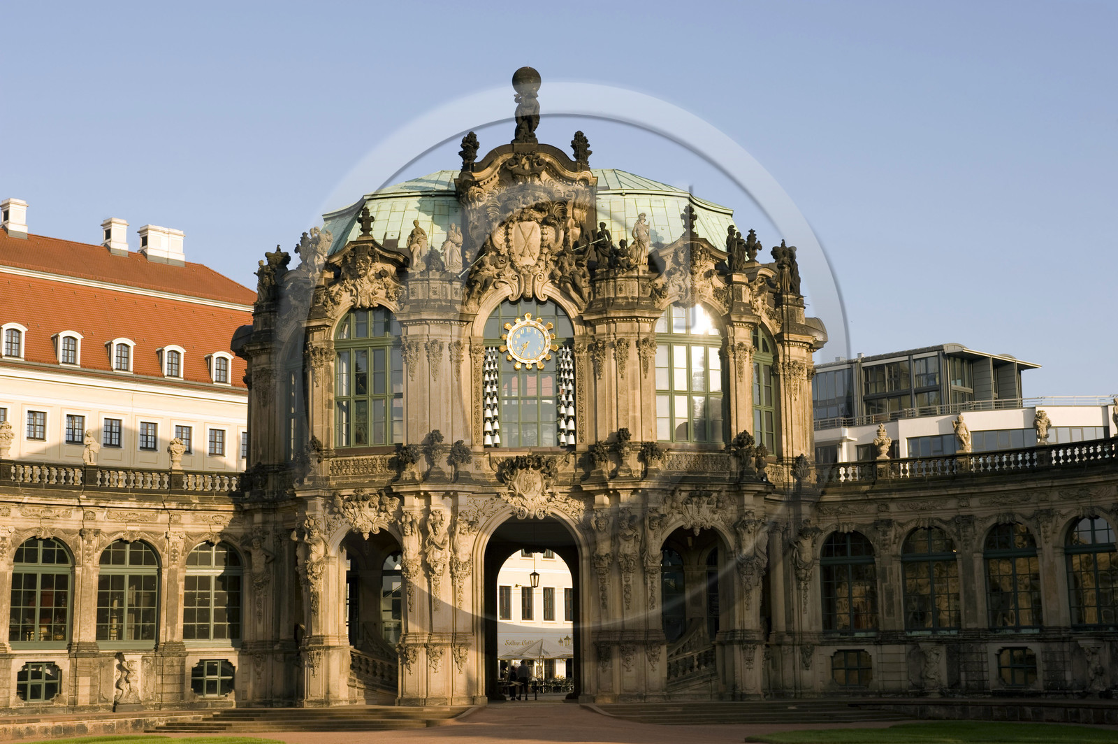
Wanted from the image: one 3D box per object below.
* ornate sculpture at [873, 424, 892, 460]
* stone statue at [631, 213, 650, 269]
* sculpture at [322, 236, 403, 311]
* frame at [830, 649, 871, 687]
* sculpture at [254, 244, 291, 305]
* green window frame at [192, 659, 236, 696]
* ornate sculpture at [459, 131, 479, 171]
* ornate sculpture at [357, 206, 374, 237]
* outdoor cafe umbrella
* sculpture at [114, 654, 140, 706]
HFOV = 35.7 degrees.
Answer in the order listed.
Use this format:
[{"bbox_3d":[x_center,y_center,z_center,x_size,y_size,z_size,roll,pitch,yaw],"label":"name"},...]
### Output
[{"bbox_3d":[12.846,2.787,68.885,0.684,1.427,0.684,-6,-11,32],"label":"ornate sculpture"},{"bbox_3d":[3.239,-5.225,69.338,0.684,2.105,0.750,0,-9,-3],"label":"stone statue"},{"bbox_3d":[-7.792,-3.887,69.885,3.200,2.800,0.900,-3,-10,14],"label":"sculpture"},{"bbox_3d":[11.553,11.691,68.609,1.628,1.394,0.200,-6,-10,29],"label":"frame"},{"bbox_3d":[-12.231,-4.094,74.200,1.250,2.350,1.000,-9,-13,37],"label":"sculpture"},{"bbox_3d":[-14.398,12.707,72.232,1.780,1.530,0.300,4,-10,-26],"label":"green window frame"},{"bbox_3d":[-3.654,-8.895,70.254,0.794,1.434,0.794,-1,-9,0],"label":"ornate sculpture"},{"bbox_3d":[-7.869,-6.100,70.685,0.700,1.220,0.700,-1,-10,0],"label":"ornate sculpture"},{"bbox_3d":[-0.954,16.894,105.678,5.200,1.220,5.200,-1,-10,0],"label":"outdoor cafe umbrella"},{"bbox_3d":[-17.475,12.437,70.297,0.900,2.080,0.700,5,-11,-33],"label":"sculpture"}]

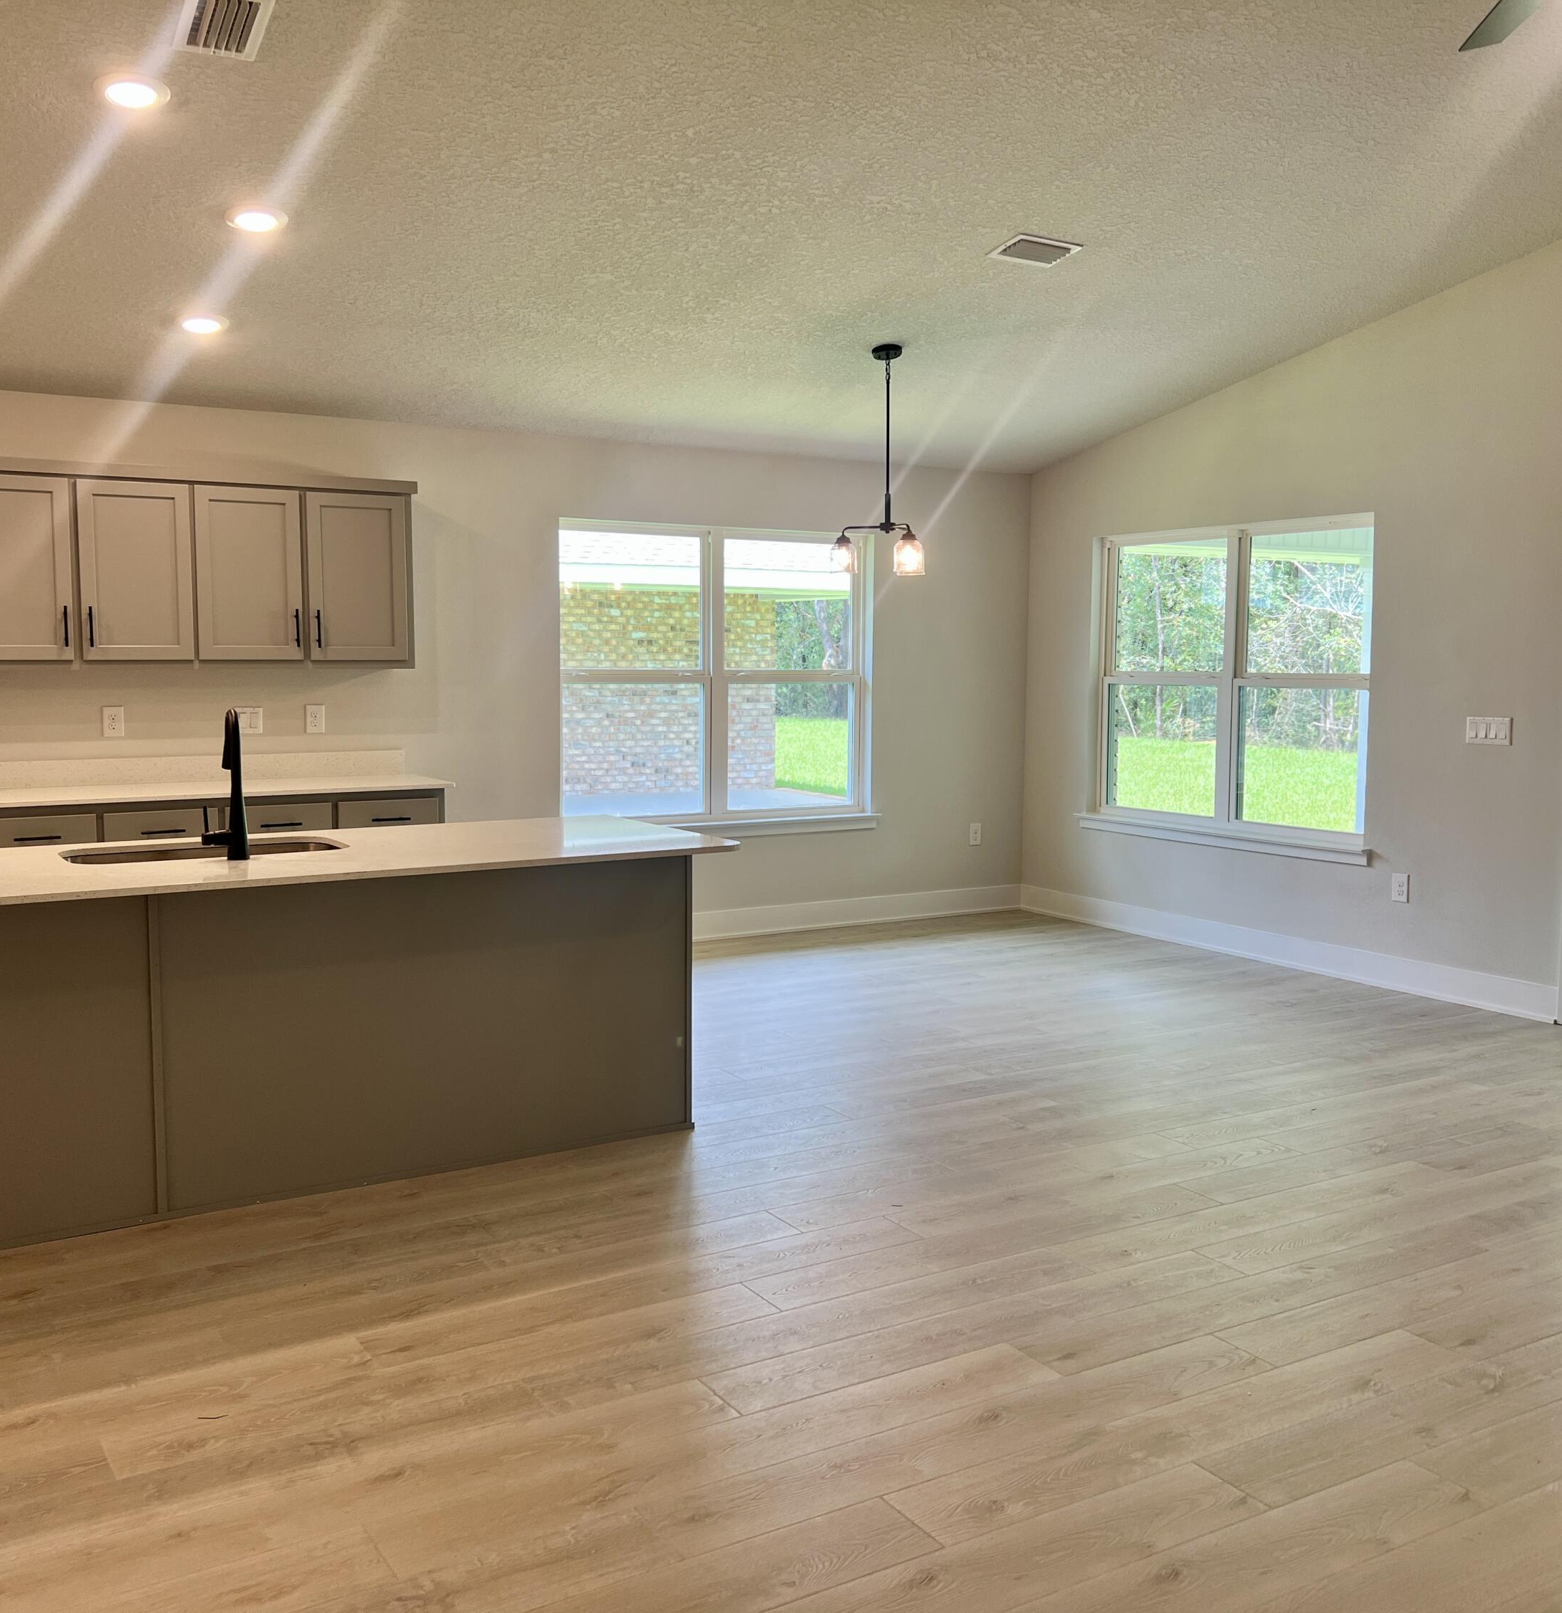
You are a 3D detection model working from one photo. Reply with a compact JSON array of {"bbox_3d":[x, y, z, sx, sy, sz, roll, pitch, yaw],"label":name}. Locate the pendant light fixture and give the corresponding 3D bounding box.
[{"bbox_3d":[0.408,-1.462,6.865,0.400,0.950,0.430,0,5,0],"label":"pendant light fixture"}]

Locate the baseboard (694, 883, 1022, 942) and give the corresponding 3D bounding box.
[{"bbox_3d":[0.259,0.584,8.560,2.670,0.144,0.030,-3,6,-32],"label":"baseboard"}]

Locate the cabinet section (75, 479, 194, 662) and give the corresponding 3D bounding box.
[{"bbox_3d":[-2.626,-0.938,6.511,0.443,0.719,0.322,-3,6,-32],"label":"cabinet section"}]

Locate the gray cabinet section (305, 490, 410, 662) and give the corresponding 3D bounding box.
[{"bbox_3d":[-1.869,-0.980,6.979,0.446,0.719,0.322,-3,6,-32],"label":"gray cabinet section"}]

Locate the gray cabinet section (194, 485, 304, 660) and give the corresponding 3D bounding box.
[{"bbox_3d":[-2.249,-0.959,6.744,0.448,0.719,0.322,-3,6,-32],"label":"gray cabinet section"}]

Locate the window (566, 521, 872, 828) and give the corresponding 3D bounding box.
[{"bbox_3d":[-0.298,-0.656,8.160,1.800,1.485,0.110,-3,6,-32],"label":"window"}]

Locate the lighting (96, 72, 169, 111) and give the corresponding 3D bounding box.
[{"bbox_3d":[-1.720,-1.897,4.291,0.190,0.030,0.190,-3,-5,-32],"label":"lighting"}]

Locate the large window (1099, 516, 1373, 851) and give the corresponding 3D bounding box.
[{"bbox_3d":[2.181,-0.625,7.971,0.110,1.485,1.800,-3,6,-32],"label":"large window"}]

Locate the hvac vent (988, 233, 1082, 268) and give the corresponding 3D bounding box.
[{"bbox_3d":[0.935,-2.035,5.936,0.305,0.030,0.195,-3,-5,-32],"label":"hvac vent"}]

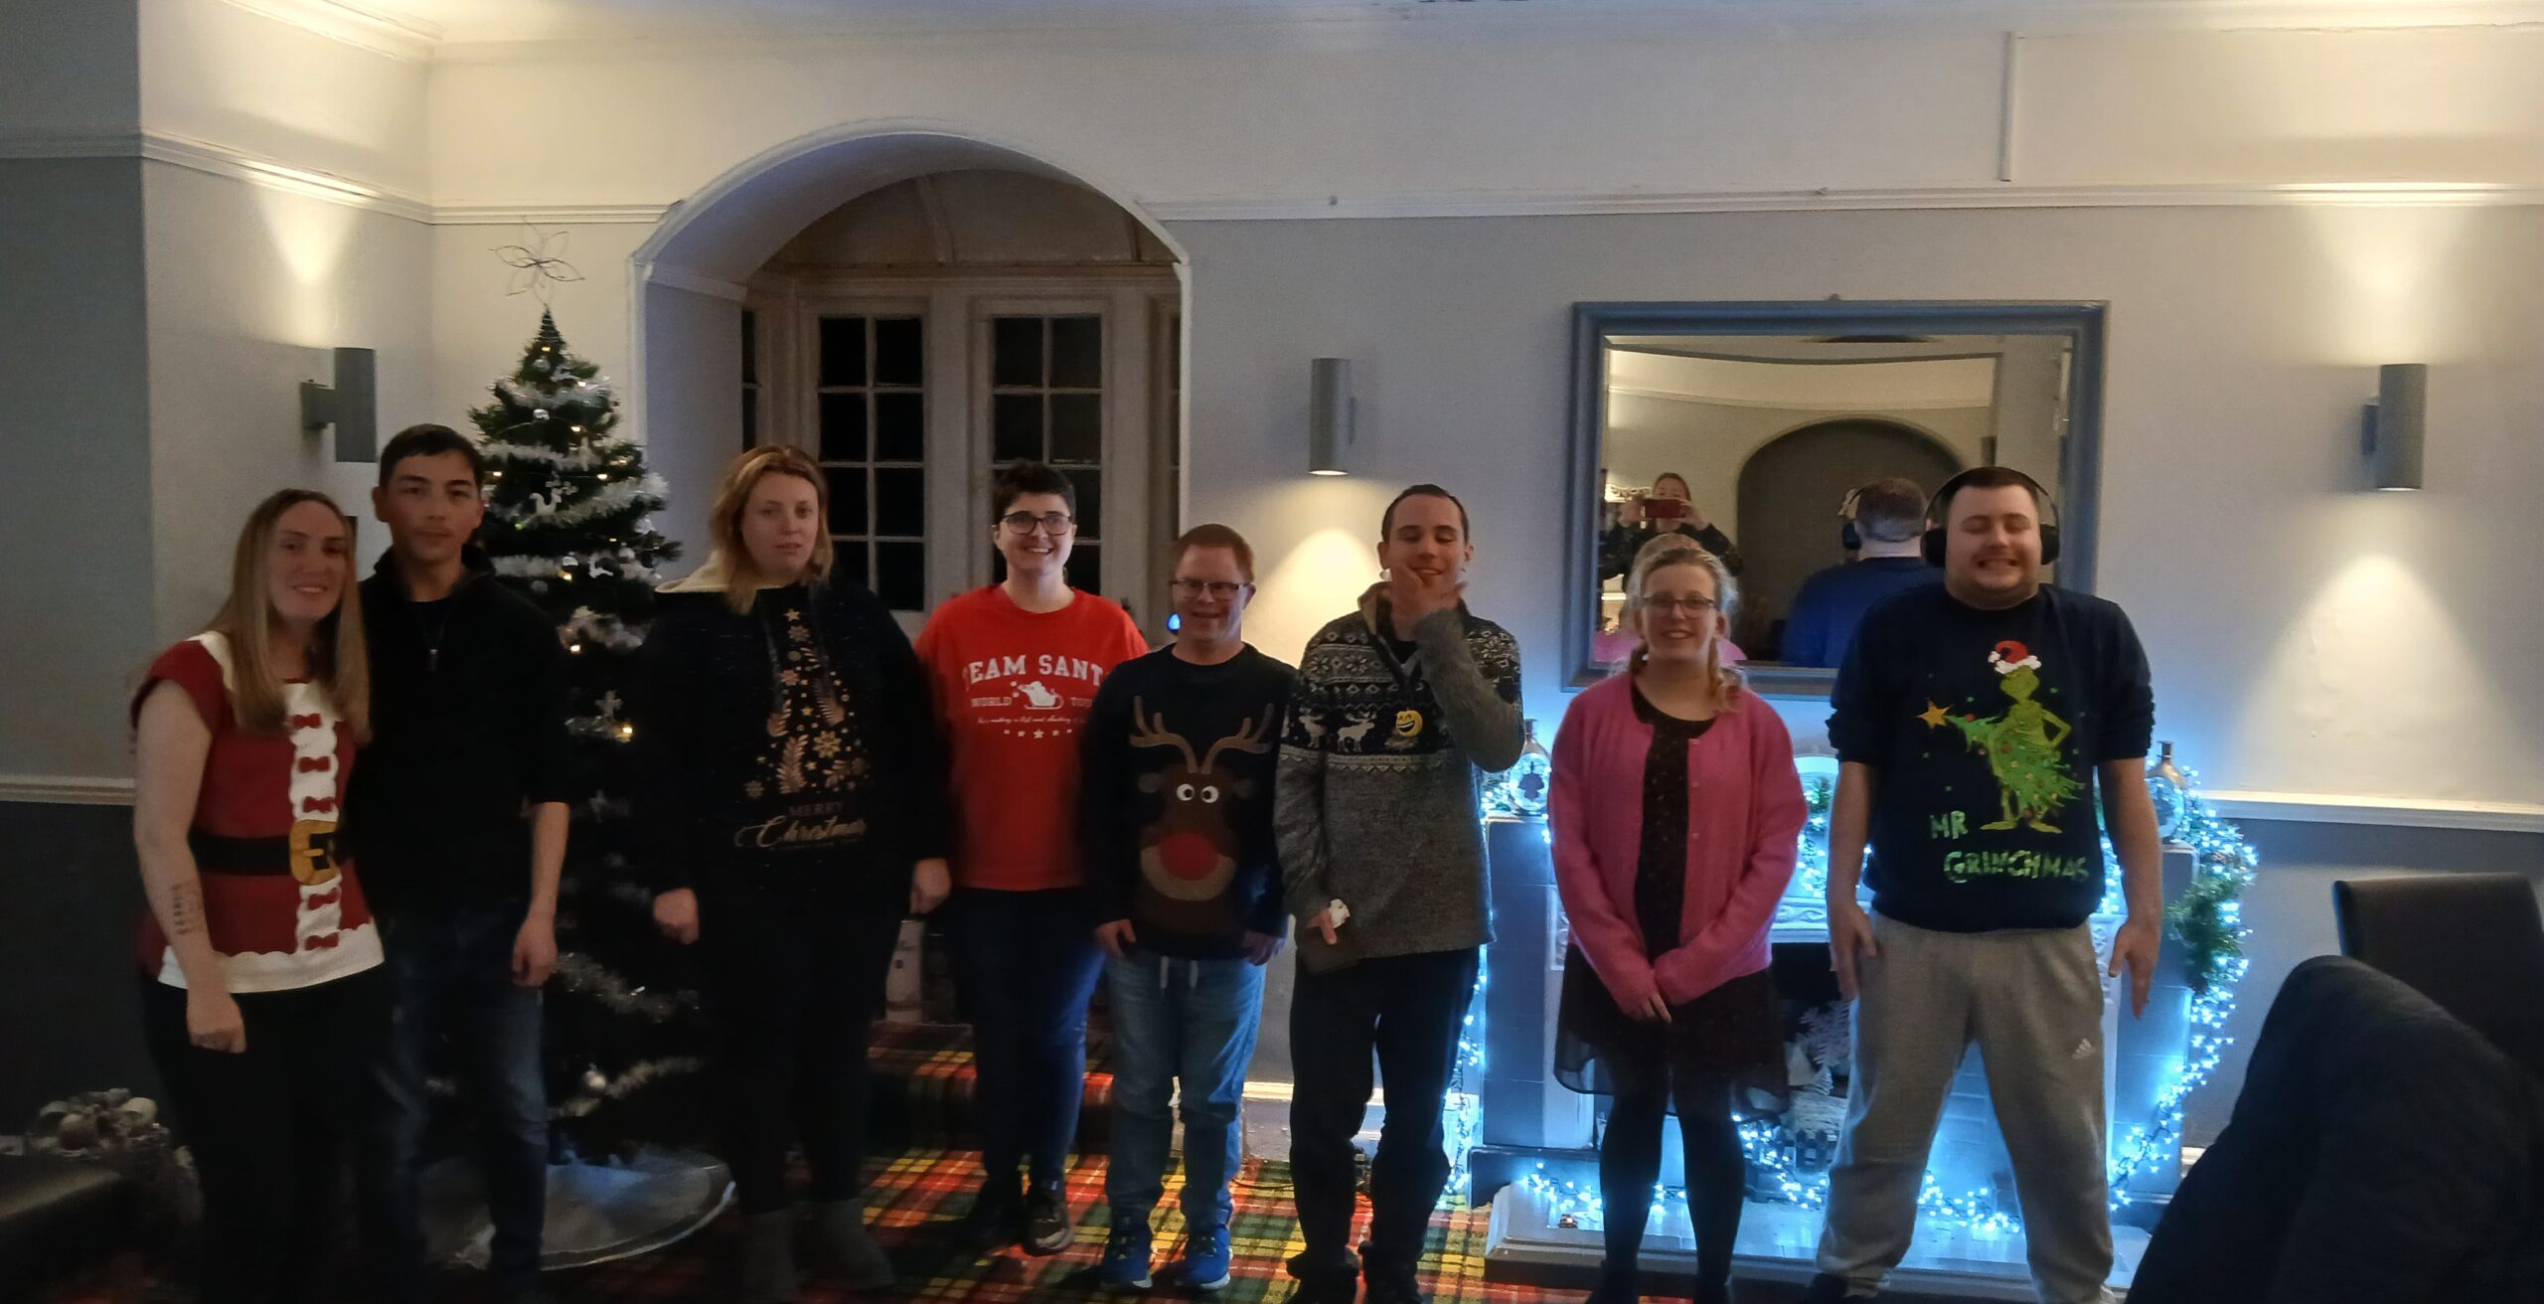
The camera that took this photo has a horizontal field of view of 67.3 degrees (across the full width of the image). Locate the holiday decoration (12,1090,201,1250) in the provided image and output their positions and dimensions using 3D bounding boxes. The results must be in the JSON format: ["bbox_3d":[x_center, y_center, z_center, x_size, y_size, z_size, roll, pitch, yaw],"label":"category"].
[{"bbox_3d":[-2.171,0.973,3.578,0.390,0.290,0.330,-2,4,-30],"label":"holiday decoration"}]

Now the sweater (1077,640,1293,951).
[{"bbox_3d":[-0.178,0.320,4.037,0.487,0.670,0.304,1,4,1],"label":"sweater"}]

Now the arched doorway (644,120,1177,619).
[{"bbox_3d":[-0.895,-0.054,5.059,1.462,2.517,0.487,2,4,10],"label":"arched doorway"}]

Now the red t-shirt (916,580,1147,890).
[{"bbox_3d":[-0.481,0.175,3.872,0.500,0.610,0.270,1,4,-2],"label":"red t-shirt"}]

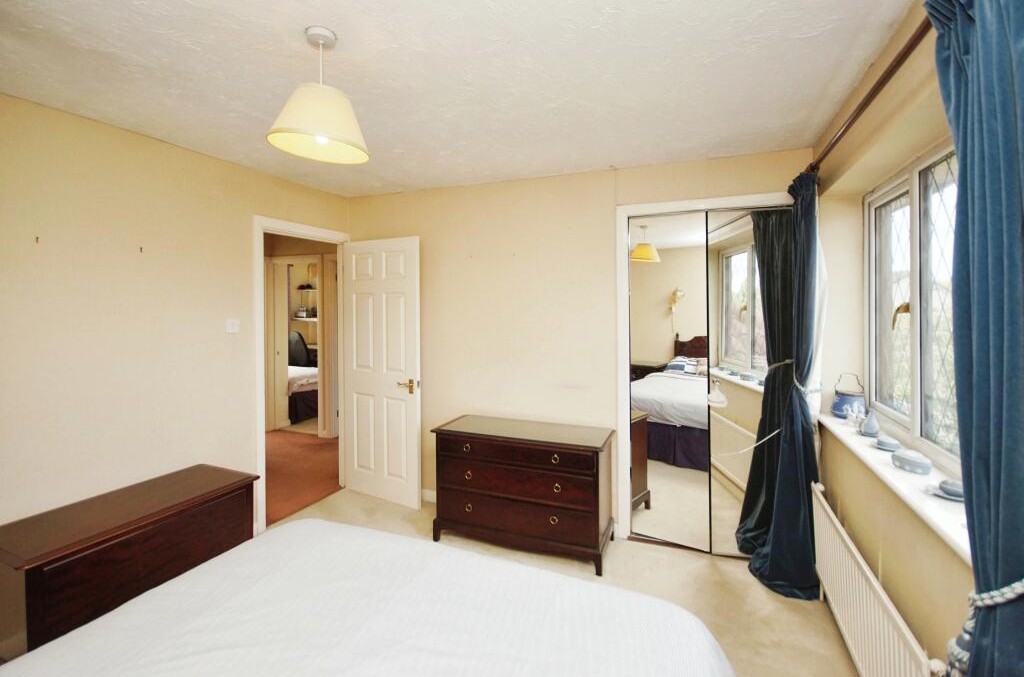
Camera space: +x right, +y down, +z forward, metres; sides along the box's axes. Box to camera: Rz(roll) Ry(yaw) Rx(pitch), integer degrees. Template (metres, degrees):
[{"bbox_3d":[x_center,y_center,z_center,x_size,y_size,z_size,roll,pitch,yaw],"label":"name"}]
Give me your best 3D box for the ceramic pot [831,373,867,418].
[{"bbox_3d":[1.918,0.330,2.431,0.150,0.215,0.150,0,2,22],"label":"ceramic pot"}]

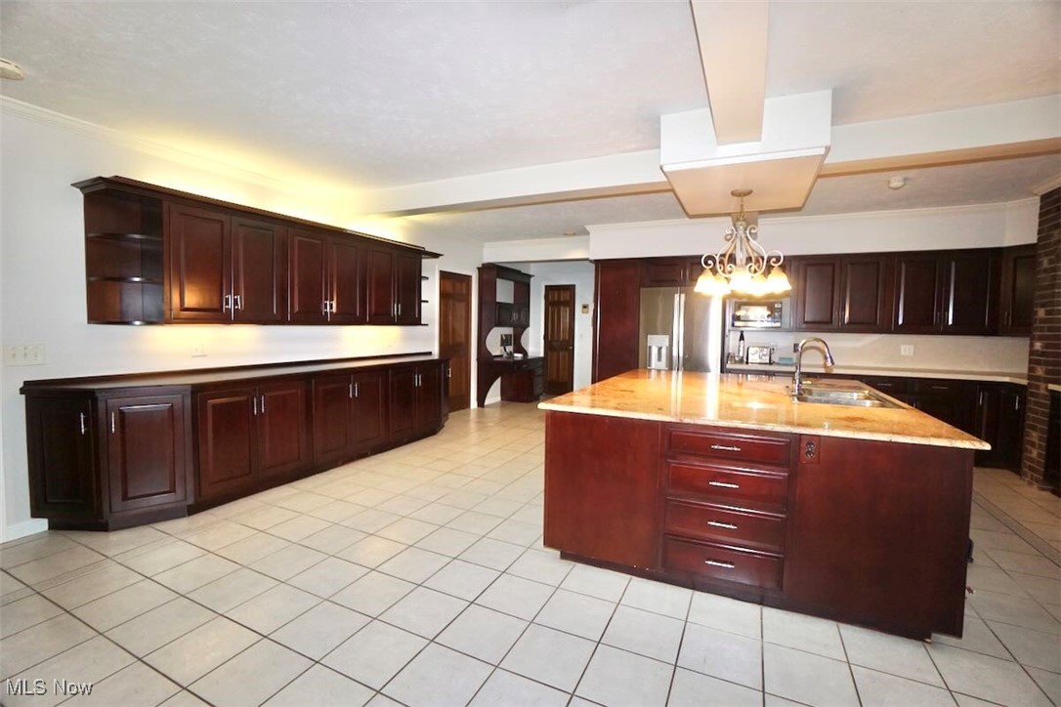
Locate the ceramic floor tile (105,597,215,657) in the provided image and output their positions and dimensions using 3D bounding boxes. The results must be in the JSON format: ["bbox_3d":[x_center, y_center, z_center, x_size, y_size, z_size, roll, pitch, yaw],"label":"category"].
[{"bbox_3d":[-1.585,1.175,1.907,0.305,0.010,0.305,2,3,25],"label":"ceramic floor tile"}]

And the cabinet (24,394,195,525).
[{"bbox_3d":[-2.689,0.683,2.887,0.672,0.890,0.573,-2,4,-43],"label":"cabinet"}]

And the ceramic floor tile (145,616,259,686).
[{"bbox_3d":[-1.304,1.186,1.773,0.305,0.010,0.305,2,3,25],"label":"ceramic floor tile"}]

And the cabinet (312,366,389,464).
[{"bbox_3d":[-1.902,0.555,4.240,0.575,0.735,0.880,2,3,25],"label":"cabinet"}]

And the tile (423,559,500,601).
[{"bbox_3d":[-0.344,1.163,2.269,0.303,0.010,0.303,2,3,25],"label":"tile"}]

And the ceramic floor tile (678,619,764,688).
[{"bbox_3d":[0.773,1.220,1.791,0.305,0.010,0.305,2,3,25],"label":"ceramic floor tile"}]

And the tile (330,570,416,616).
[{"bbox_3d":[-0.775,1.194,2.203,0.305,0.010,0.305,2,3,25],"label":"tile"}]

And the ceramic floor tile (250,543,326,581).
[{"bbox_3d":[-1.333,1.154,2.444,0.305,0.010,0.305,2,3,25],"label":"ceramic floor tile"}]

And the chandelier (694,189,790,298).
[{"bbox_3d":[1.559,-0.812,3.250,0.648,0.781,0.648,2,3,25],"label":"chandelier"}]

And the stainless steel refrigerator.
[{"bbox_3d":[1.877,0.141,5.471,0.920,1.800,0.760,2,3,25],"label":"stainless steel refrigerator"}]

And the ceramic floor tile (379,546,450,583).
[{"bbox_3d":[-0.640,1.183,2.471,0.305,0.010,0.305,2,3,25],"label":"ceramic floor tile"}]

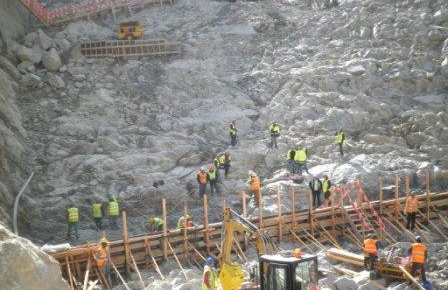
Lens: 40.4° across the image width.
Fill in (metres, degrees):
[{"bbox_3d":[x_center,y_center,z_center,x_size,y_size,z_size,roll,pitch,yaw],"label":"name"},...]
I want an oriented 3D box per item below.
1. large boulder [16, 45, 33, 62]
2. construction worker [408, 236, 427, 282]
[{"bbox_3d":[-16.726,-7.655,51.000,1.350,1.250,1.300,-4,6,-11],"label":"large boulder"},{"bbox_3d":[7.303,4.299,22.900,0.620,1.750,0.430,-4,6,-11],"label":"construction worker"}]

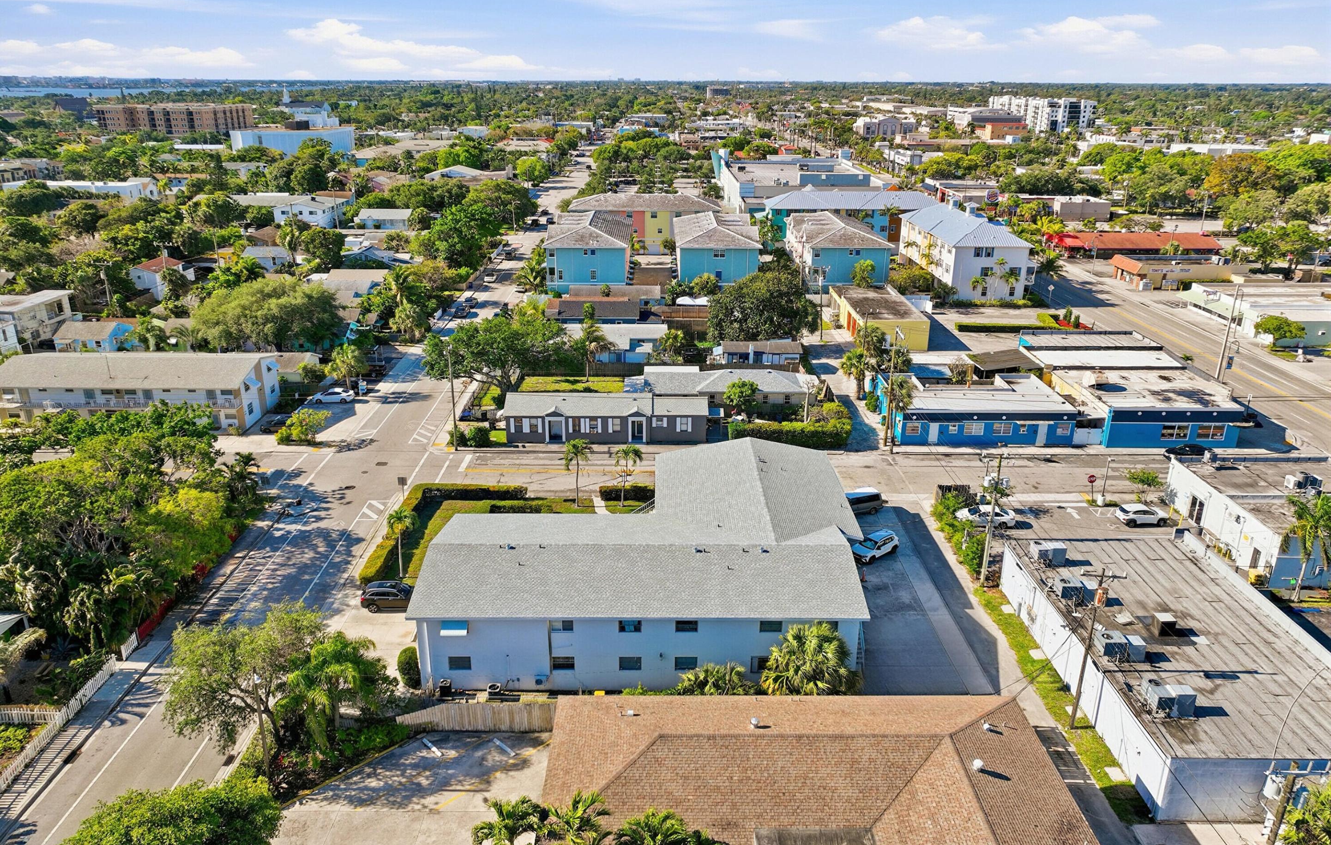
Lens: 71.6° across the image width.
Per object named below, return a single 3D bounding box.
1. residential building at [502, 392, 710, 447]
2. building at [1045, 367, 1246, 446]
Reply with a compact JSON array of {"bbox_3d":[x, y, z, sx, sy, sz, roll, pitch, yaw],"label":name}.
[{"bbox_3d":[-5.943,-1.006,95.423,20.400,4.300,7.200,0,20,0],"label":"residential building"},{"bbox_3d":[50.205,-1.715,96.966,13.800,4.300,13.000,0,20,0],"label":"building"}]

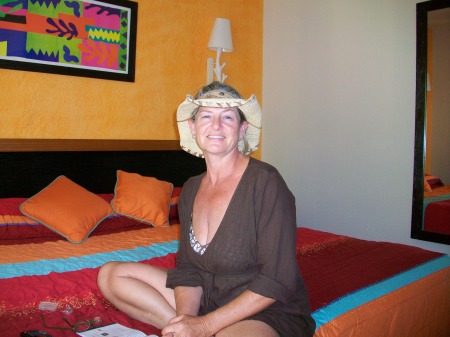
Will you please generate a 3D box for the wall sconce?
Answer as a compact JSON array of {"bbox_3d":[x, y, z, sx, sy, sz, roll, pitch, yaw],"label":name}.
[{"bbox_3d":[-0.049,-0.949,3.460,0.205,0.580,0.240,-2,4,-41],"label":"wall sconce"}]

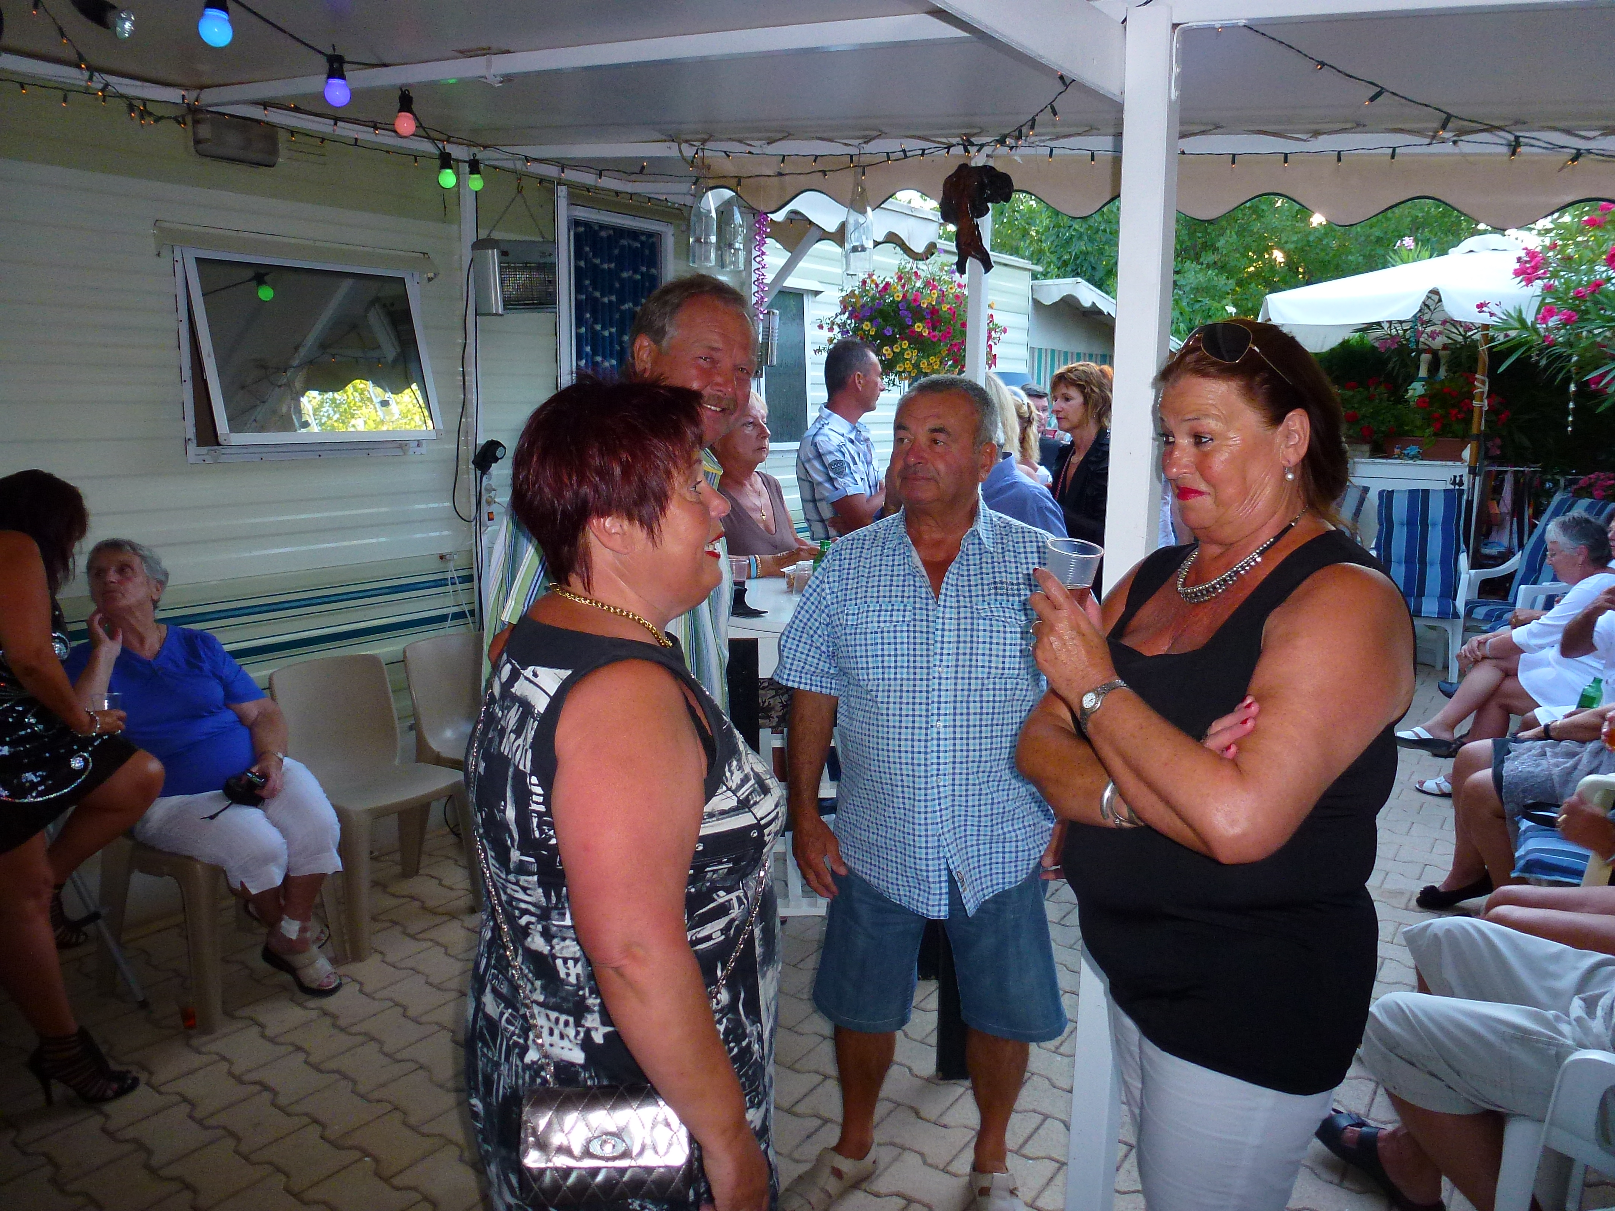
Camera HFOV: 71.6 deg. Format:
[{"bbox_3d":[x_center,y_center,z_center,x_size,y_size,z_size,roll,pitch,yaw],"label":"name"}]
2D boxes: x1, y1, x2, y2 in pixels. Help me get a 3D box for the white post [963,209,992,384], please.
[{"bbox_3d":[0.664,-0.420,4.525,0.060,2.440,0.060,7,12,35],"label":"white post"}]

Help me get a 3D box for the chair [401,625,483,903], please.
[{"bbox_3d":[-1.066,0.526,3.800,0.520,0.800,0.480,7,12,35],"label":"chair"}]

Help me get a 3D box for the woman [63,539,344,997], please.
[{"bbox_3d":[-1.567,0.439,2.970,0.600,1.250,0.580,6,11,29],"label":"woman"}]

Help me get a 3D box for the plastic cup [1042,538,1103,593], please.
[{"bbox_3d":[0.333,-0.034,1.420,0.073,0.085,0.073,7,21,-3],"label":"plastic cup"}]

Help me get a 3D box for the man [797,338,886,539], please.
[{"bbox_3d":[0.118,-0.034,4.055,0.400,1.800,0.520,2,10,8],"label":"man"}]

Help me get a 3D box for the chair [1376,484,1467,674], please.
[{"bbox_3d":[3.603,-0.150,6.731,0.580,1.100,0.660,4,10,18],"label":"chair"}]

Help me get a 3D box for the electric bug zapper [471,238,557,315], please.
[{"bbox_3d":[-1.008,-1.157,3.951,0.088,0.255,0.345,9,16,32],"label":"electric bug zapper"}]

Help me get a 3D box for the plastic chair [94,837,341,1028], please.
[{"bbox_3d":[-1.589,0.650,3.066,0.520,0.800,0.480,7,12,35],"label":"plastic chair"}]

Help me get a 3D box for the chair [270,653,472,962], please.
[{"bbox_3d":[-1.334,0.589,3.432,0.520,0.800,0.480,7,12,35],"label":"chair"}]

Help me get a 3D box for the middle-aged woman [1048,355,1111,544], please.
[{"bbox_3d":[1.069,-0.070,4.399,0.360,1.730,0.500,-7,12,-36],"label":"middle-aged woman"}]

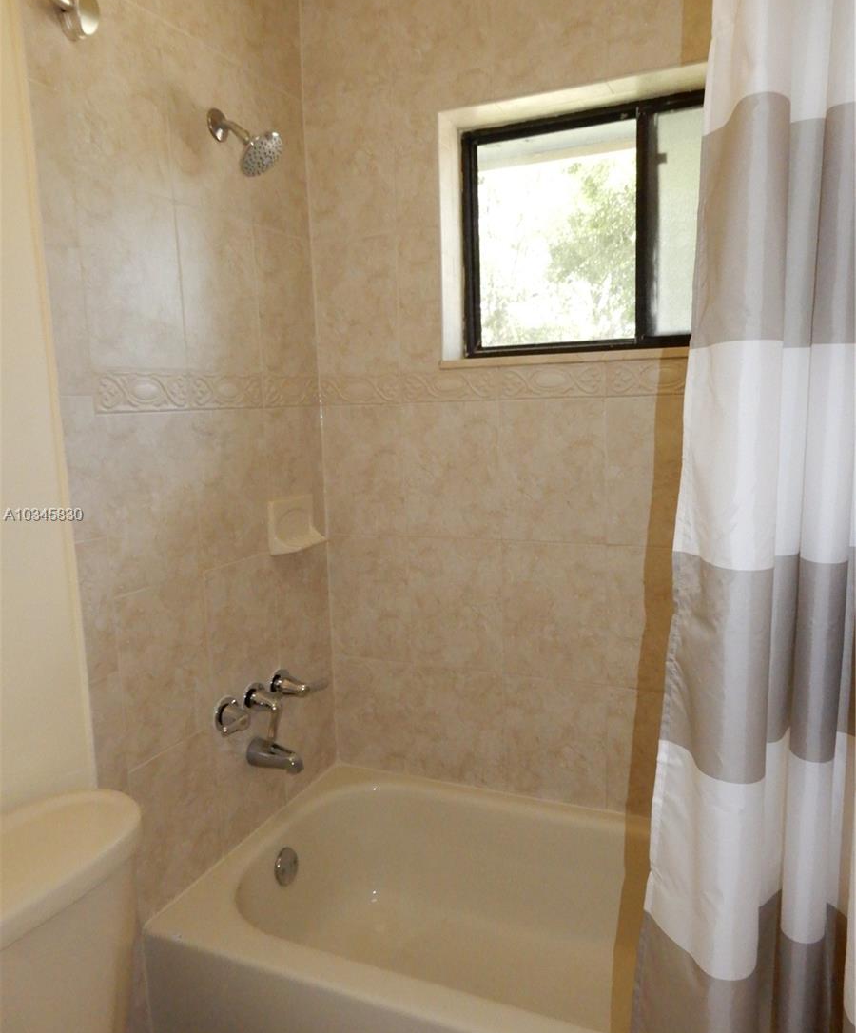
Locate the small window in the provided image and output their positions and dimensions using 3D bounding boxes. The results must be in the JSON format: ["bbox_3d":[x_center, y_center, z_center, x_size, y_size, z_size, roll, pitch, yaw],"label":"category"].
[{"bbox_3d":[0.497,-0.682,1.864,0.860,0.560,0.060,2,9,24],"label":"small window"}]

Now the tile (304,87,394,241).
[{"bbox_3d":[-0.192,-0.870,1.971,0.243,0.335,0.011,2,9,24],"label":"tile"}]

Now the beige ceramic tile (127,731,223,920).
[{"bbox_3d":[-0.520,0.629,1.650,0.012,0.313,0.251,2,9,24],"label":"beige ceramic tile"}]

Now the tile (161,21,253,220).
[{"bbox_3d":[-0.466,-0.819,1.678,0.012,0.339,0.251,2,9,24],"label":"tile"}]

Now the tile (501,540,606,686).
[{"bbox_3d":[0.305,0.232,1.921,0.252,0.341,0.011,2,9,24],"label":"tile"}]

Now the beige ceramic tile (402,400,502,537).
[{"bbox_3d":[0.059,-0.114,1.964,0.253,0.339,0.010,2,9,24],"label":"beige ceramic tile"}]

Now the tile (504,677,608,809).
[{"bbox_3d":[0.316,0.557,1.968,0.252,0.312,0.011,2,9,24],"label":"tile"}]

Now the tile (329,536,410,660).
[{"bbox_3d":[-0.156,0.217,2.128,0.243,0.341,0.011,2,9,24],"label":"tile"}]

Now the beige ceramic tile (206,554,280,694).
[{"bbox_3d":[-0.426,0.268,1.826,0.010,0.338,0.244,2,9,25],"label":"beige ceramic tile"}]

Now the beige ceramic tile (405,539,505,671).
[{"bbox_3d":[0.073,0.225,2.025,0.254,0.341,0.011,2,9,24],"label":"beige ceramic tile"}]

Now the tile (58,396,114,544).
[{"bbox_3d":[-0.610,-0.085,1.402,0.010,0.256,0.066,2,9,25],"label":"tile"}]

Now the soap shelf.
[{"bbox_3d":[-0.321,0.019,1.978,0.055,0.125,0.175,2,9,24],"label":"soap shelf"}]

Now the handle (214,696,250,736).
[{"bbox_3d":[-0.430,0.443,1.742,0.065,0.079,0.119,2,9,25],"label":"handle"}]

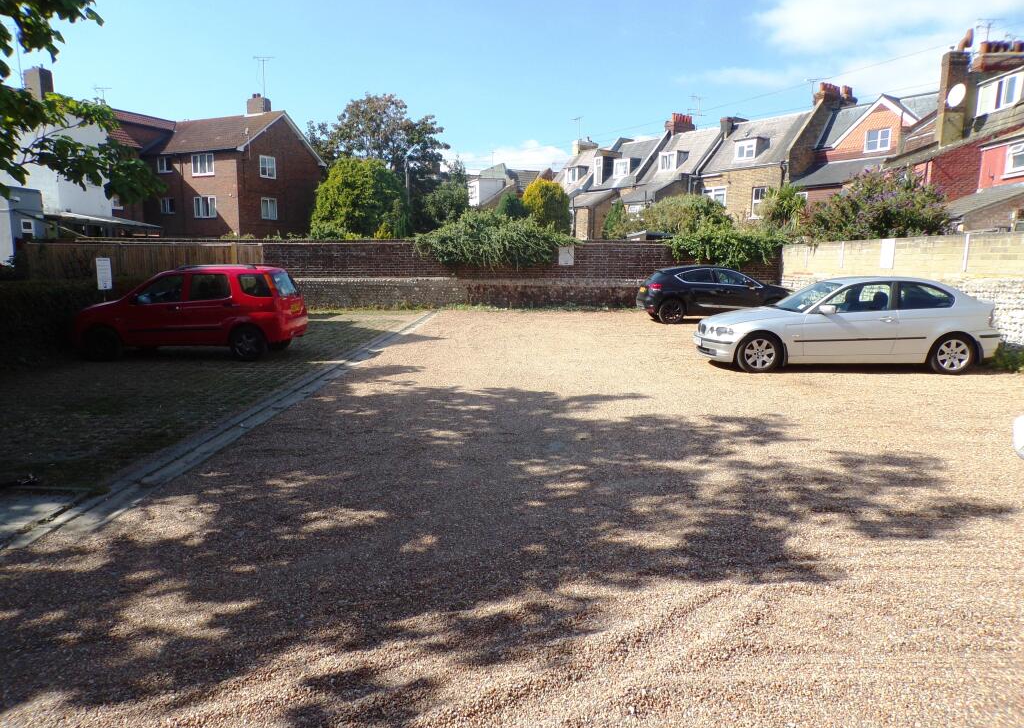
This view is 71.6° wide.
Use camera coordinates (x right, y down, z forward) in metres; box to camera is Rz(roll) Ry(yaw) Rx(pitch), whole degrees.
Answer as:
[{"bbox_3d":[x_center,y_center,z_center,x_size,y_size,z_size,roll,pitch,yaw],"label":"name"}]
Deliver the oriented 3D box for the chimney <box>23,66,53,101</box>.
[{"bbox_3d":[-26.315,-15.522,39.500,1.450,1.950,0.750,5,10,26],"label":"chimney"}]

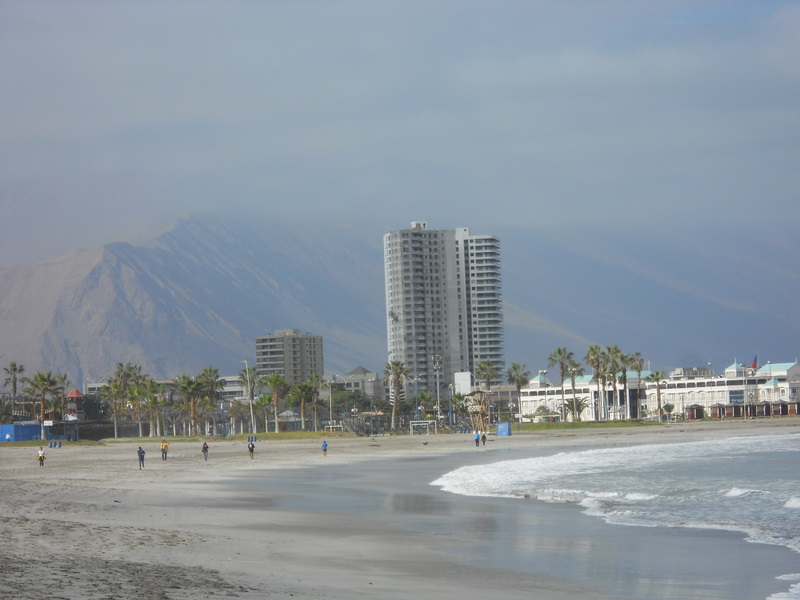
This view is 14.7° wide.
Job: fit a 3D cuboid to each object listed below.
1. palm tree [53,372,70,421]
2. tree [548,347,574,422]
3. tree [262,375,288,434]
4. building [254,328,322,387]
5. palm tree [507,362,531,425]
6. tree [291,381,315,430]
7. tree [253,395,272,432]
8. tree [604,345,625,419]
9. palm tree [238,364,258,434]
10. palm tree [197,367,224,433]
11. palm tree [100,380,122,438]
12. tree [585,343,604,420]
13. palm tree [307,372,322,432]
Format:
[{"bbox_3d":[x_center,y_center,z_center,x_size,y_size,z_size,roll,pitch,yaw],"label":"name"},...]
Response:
[{"bbox_3d":[-65.535,19.811,600.000,3.391,11.334,3.391,-2,-2,0],"label":"palm tree"},{"bbox_3d":[32.855,17.241,630.000,5.289,15.359,5.289,-2,-2,0],"label":"tree"},{"bbox_3d":[-22.492,18.504,555.000,5.018,10.843,5.018,-2,-2,0],"label":"tree"},{"bbox_3d":[-44.509,29.733,1264.863,13.300,34.713,27.000,-3,-3,35],"label":"building"},{"bbox_3d":[22.959,18.019,600.000,4.650,11.819,4.650,-2,-2,0],"label":"palm tree"},{"bbox_3d":[-16.297,17.545,515.000,3.825,8.315,3.825,-2,-2,0],"label":"tree"},{"bbox_3d":[-25.086,20.753,565.000,3.649,7.024,3.649,-2,-2,0],"label":"tree"},{"bbox_3d":[45.022,17.211,650.000,4.198,15.742,4.198,-2,-2,0],"label":"tree"},{"bbox_3d":[-27.793,18.406,570.000,3.865,12.700,3.865,-2,-2,0],"label":"palm tree"},{"bbox_3d":[-34.788,18.498,570.000,4.970,12.516,4.970,-2,-2,0],"label":"palm tree"},{"bbox_3d":[-41.456,15.663,445.000,3.161,8.478,3.161,-2,-2,0],"label":"palm tree"},{"bbox_3d":[40.510,17.183,645.000,4.166,15.829,4.166,-2,-2,0],"label":"tree"},{"bbox_3d":[-15.966,19.150,580.000,3.090,10.957,3.090,-2,-2,0],"label":"palm tree"}]

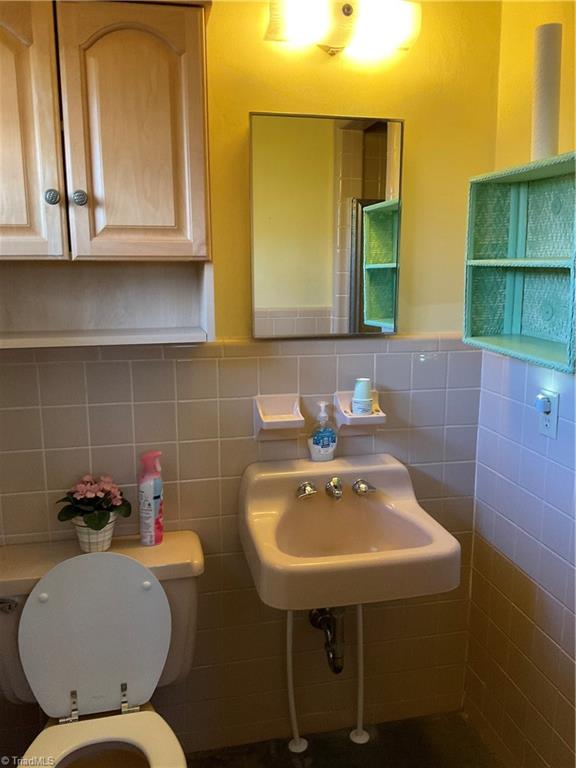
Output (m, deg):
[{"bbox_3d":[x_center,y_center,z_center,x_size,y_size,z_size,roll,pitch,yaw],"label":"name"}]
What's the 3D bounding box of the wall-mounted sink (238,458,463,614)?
[{"bbox_3d":[0.145,0.349,1.607,0.480,0.228,0.420,-2,10,-13],"label":"wall-mounted sink"}]

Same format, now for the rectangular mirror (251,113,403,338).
[{"bbox_3d":[0.103,-0.401,1.673,0.405,0.555,0.025,-2,10,-13],"label":"rectangular mirror"}]

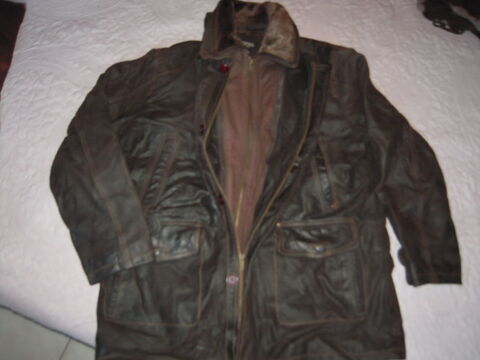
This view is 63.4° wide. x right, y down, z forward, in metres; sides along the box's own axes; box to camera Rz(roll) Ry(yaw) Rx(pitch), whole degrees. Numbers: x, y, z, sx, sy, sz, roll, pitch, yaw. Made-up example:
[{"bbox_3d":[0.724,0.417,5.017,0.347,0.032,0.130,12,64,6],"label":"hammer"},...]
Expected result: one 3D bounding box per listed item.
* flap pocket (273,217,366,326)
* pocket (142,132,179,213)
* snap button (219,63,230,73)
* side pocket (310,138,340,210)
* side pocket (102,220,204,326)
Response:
[{"bbox_3d":[0.177,0.199,0.862,0.195,0.025,0.219,1,71,0],"label":"flap pocket"},{"bbox_3d":[-0.189,-0.022,0.939,0.034,0.015,0.202,11,71,4],"label":"pocket"},{"bbox_3d":[-0.041,-0.299,1.034,0.019,0.008,0.019,-1,71,0],"label":"snap button"},{"bbox_3d":[0.202,-0.016,0.936,0.030,0.015,0.182,-9,71,-3],"label":"side pocket"},{"bbox_3d":[-0.189,0.200,0.862,0.212,0.025,0.219,-1,71,0],"label":"side pocket"}]

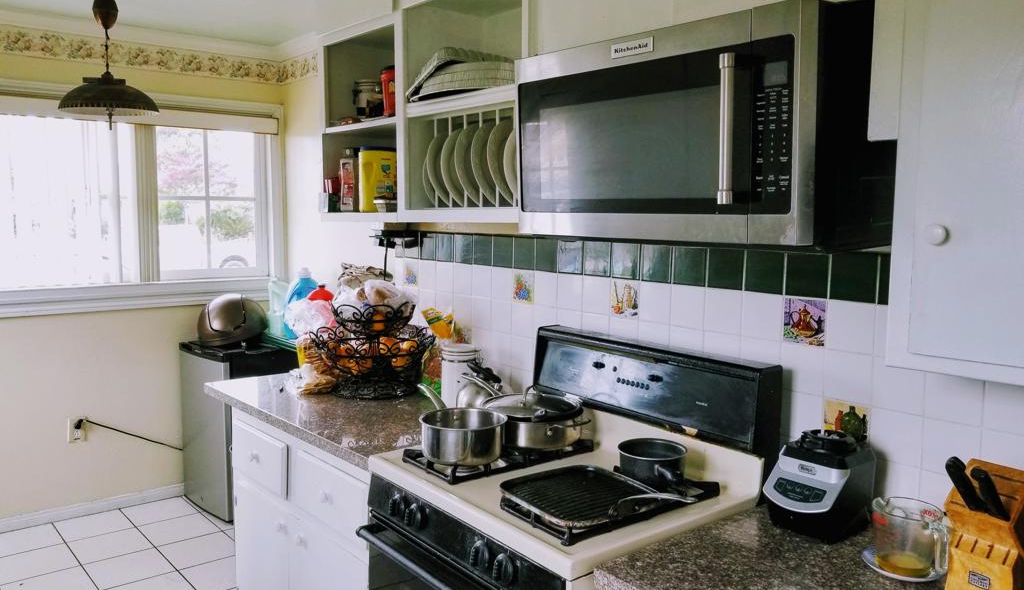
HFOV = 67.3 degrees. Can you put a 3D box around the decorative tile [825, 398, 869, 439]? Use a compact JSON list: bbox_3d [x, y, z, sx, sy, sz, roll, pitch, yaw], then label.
[{"bbox_3d":[0.761,0.298,1.749,0.009,0.108,0.108,-5,8,-40],"label":"decorative tile"}]

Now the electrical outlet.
[{"bbox_3d":[-2.186,0.681,3.872,0.073,0.117,0.008,-3,7,-40],"label":"electrical outlet"}]

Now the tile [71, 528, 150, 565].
[{"bbox_3d":[-1.878,1.172,3.597,0.304,0.010,0.304,-3,7,-41],"label":"tile"}]

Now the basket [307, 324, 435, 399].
[{"bbox_3d":[-0.511,0.248,2.837,0.450,0.205,0.450,1,6,0],"label":"basket"}]

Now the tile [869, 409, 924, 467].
[{"bbox_3d":[0.812,0.298,1.624,0.010,0.108,0.108,-3,7,-40],"label":"tile"}]

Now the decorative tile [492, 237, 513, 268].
[{"bbox_3d":[-0.030,-0.150,2.626,0.009,0.108,0.108,-5,8,-40],"label":"decorative tile"}]

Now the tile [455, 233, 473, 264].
[{"bbox_3d":[-0.169,-0.163,2.757,0.010,0.108,0.108,-3,7,-40],"label":"tile"}]

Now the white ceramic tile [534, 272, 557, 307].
[{"bbox_3d":[0.111,-0.017,2.436,0.008,0.108,0.108,-3,7,-40],"label":"white ceramic tile"}]

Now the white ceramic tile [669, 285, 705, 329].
[{"bbox_3d":[0.463,0.031,2.013,0.010,0.107,0.107,-3,7,-40],"label":"white ceramic tile"}]

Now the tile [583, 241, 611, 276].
[{"bbox_3d":[0.255,-0.107,2.259,0.008,0.108,0.108,-3,7,-40],"label":"tile"}]

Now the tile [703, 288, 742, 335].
[{"bbox_3d":[0.534,0.042,1.936,0.010,0.108,0.108,-3,7,-40],"label":"tile"}]

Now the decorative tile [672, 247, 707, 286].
[{"bbox_3d":[0.466,-0.075,2.003,0.010,0.100,0.107,-3,7,-40],"label":"decorative tile"}]

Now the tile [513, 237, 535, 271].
[{"bbox_3d":[0.043,-0.135,2.507,0.010,0.108,0.108,-3,7,-40],"label":"tile"}]

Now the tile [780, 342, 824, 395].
[{"bbox_3d":[0.689,0.175,1.820,0.009,0.108,0.108,-5,8,-40],"label":"tile"}]

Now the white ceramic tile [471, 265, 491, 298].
[{"bbox_3d":[-0.101,-0.045,2.684,0.010,0.108,0.108,-3,7,-40],"label":"white ceramic tile"}]

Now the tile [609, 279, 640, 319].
[{"bbox_3d":[0.327,0.013,2.214,0.010,0.108,0.108,-4,8,-40],"label":"tile"}]

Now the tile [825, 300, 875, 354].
[{"bbox_3d":[0.746,0.071,1.687,0.010,0.108,0.108,-3,7,-40],"label":"tile"}]

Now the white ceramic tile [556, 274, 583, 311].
[{"bbox_3d":[0.181,-0.006,2.352,0.010,0.108,0.108,-3,7,-40],"label":"white ceramic tile"}]

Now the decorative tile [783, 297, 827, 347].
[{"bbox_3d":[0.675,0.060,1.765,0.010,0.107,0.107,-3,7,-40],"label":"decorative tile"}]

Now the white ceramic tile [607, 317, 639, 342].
[{"bbox_3d":[0.321,0.121,2.197,0.008,0.108,0.108,-3,7,-40],"label":"white ceramic tile"}]

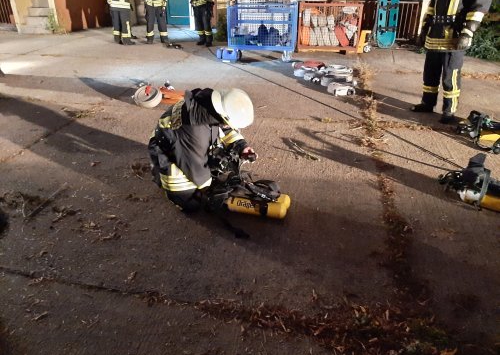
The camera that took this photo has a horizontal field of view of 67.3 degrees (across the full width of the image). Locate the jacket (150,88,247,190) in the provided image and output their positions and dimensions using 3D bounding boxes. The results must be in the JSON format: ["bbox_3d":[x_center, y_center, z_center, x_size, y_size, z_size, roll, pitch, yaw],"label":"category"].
[{"bbox_3d":[-0.350,-0.287,2.752,0.600,0.660,0.550,5,30,10],"label":"jacket"}]

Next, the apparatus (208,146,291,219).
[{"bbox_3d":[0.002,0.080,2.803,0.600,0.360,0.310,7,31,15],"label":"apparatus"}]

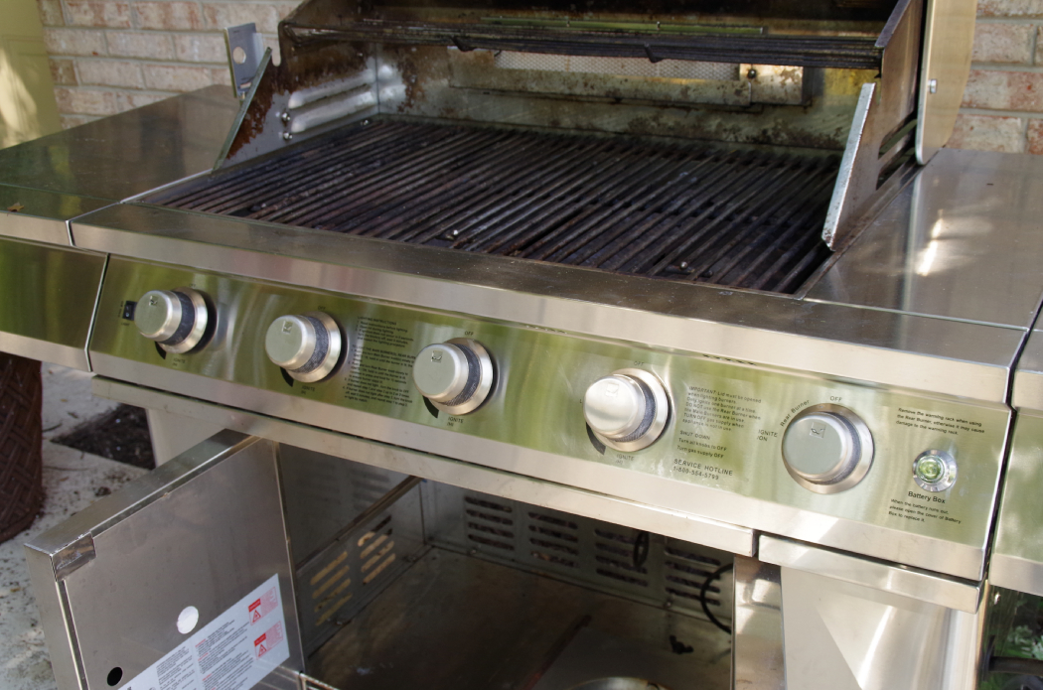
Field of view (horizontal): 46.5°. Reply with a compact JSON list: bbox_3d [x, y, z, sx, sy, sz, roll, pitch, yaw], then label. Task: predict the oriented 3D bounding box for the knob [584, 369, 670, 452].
[{"bbox_3d":[0.083,0.053,1.018,0.071,0.071,0.049,10,-3,28],"label":"knob"}]

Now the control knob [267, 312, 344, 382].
[{"bbox_3d":[-0.215,-0.001,1.176,0.071,0.071,0.049,10,-3,28],"label":"control knob"}]

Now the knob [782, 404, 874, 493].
[{"bbox_3d":[0.232,0.079,0.938,0.071,0.071,0.049,10,-3,28],"label":"knob"}]

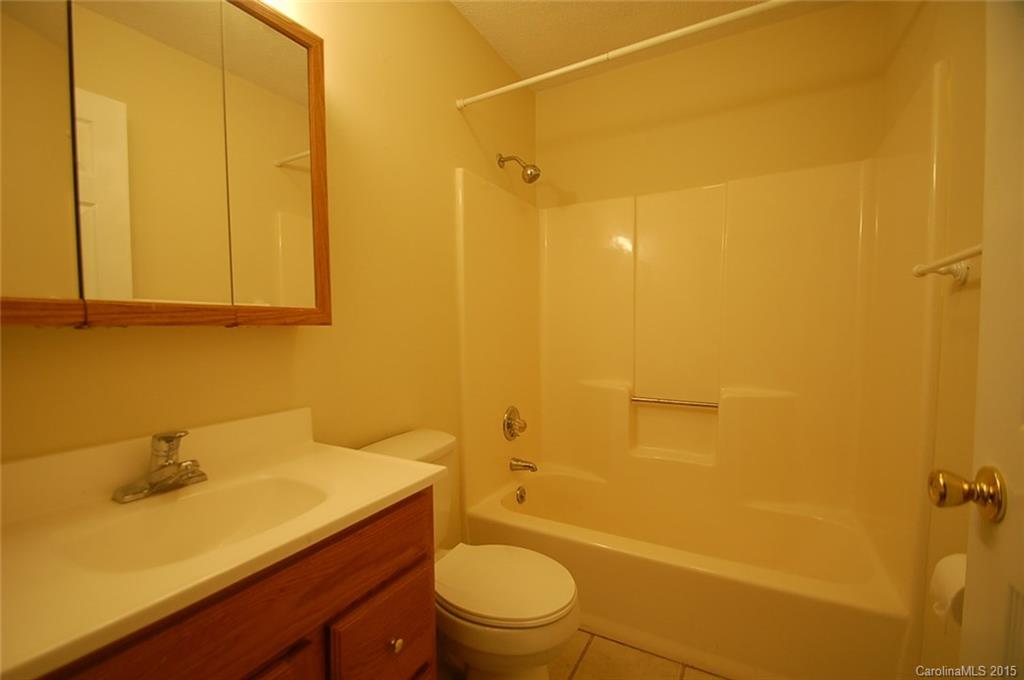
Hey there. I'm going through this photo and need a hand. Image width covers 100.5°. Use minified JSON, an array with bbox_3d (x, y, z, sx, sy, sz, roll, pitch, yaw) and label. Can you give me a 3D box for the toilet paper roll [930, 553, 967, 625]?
[{"bbox_3d":[0.868,0.475,0.790,0.108,0.108,0.103,1,2,29],"label":"toilet paper roll"}]

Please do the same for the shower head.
[{"bbox_3d":[0.038,-0.826,2.056,0.218,0.162,0.088,1,2,29],"label":"shower head"}]

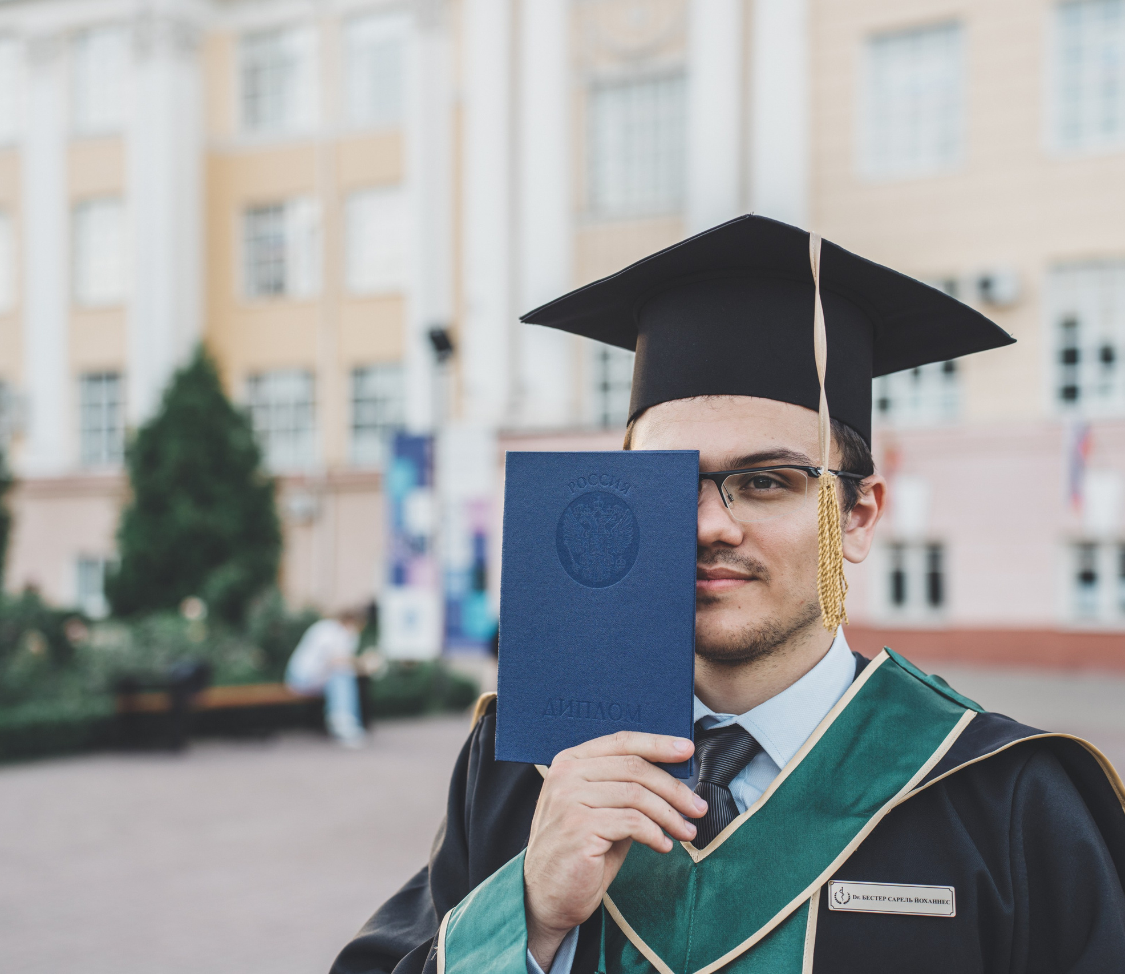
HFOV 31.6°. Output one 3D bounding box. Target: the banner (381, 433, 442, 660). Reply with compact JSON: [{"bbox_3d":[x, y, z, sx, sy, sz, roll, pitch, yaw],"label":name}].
[{"bbox_3d":[-2.016,0.790,26.500,0.800,3.000,0.100,-1,-3,14],"label":"banner"}]

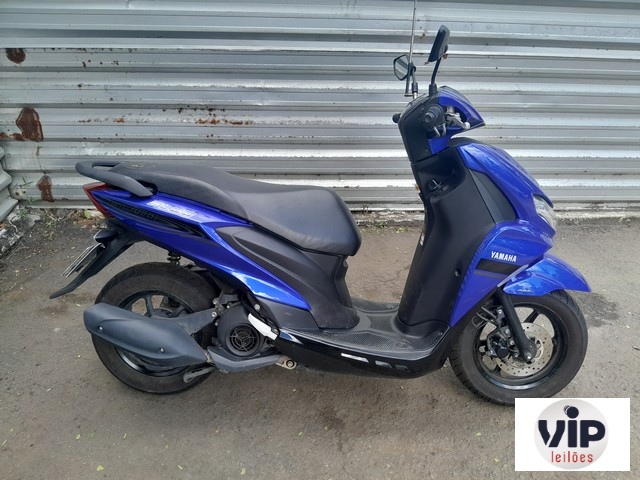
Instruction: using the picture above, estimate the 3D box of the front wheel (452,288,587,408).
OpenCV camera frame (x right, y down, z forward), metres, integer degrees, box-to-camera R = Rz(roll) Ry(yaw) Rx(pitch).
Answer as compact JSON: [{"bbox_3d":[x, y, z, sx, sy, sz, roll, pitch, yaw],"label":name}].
[{"bbox_3d":[0.704,0.364,1.716,0.487,0.487,0.108,1,12,0],"label":"front wheel"}]

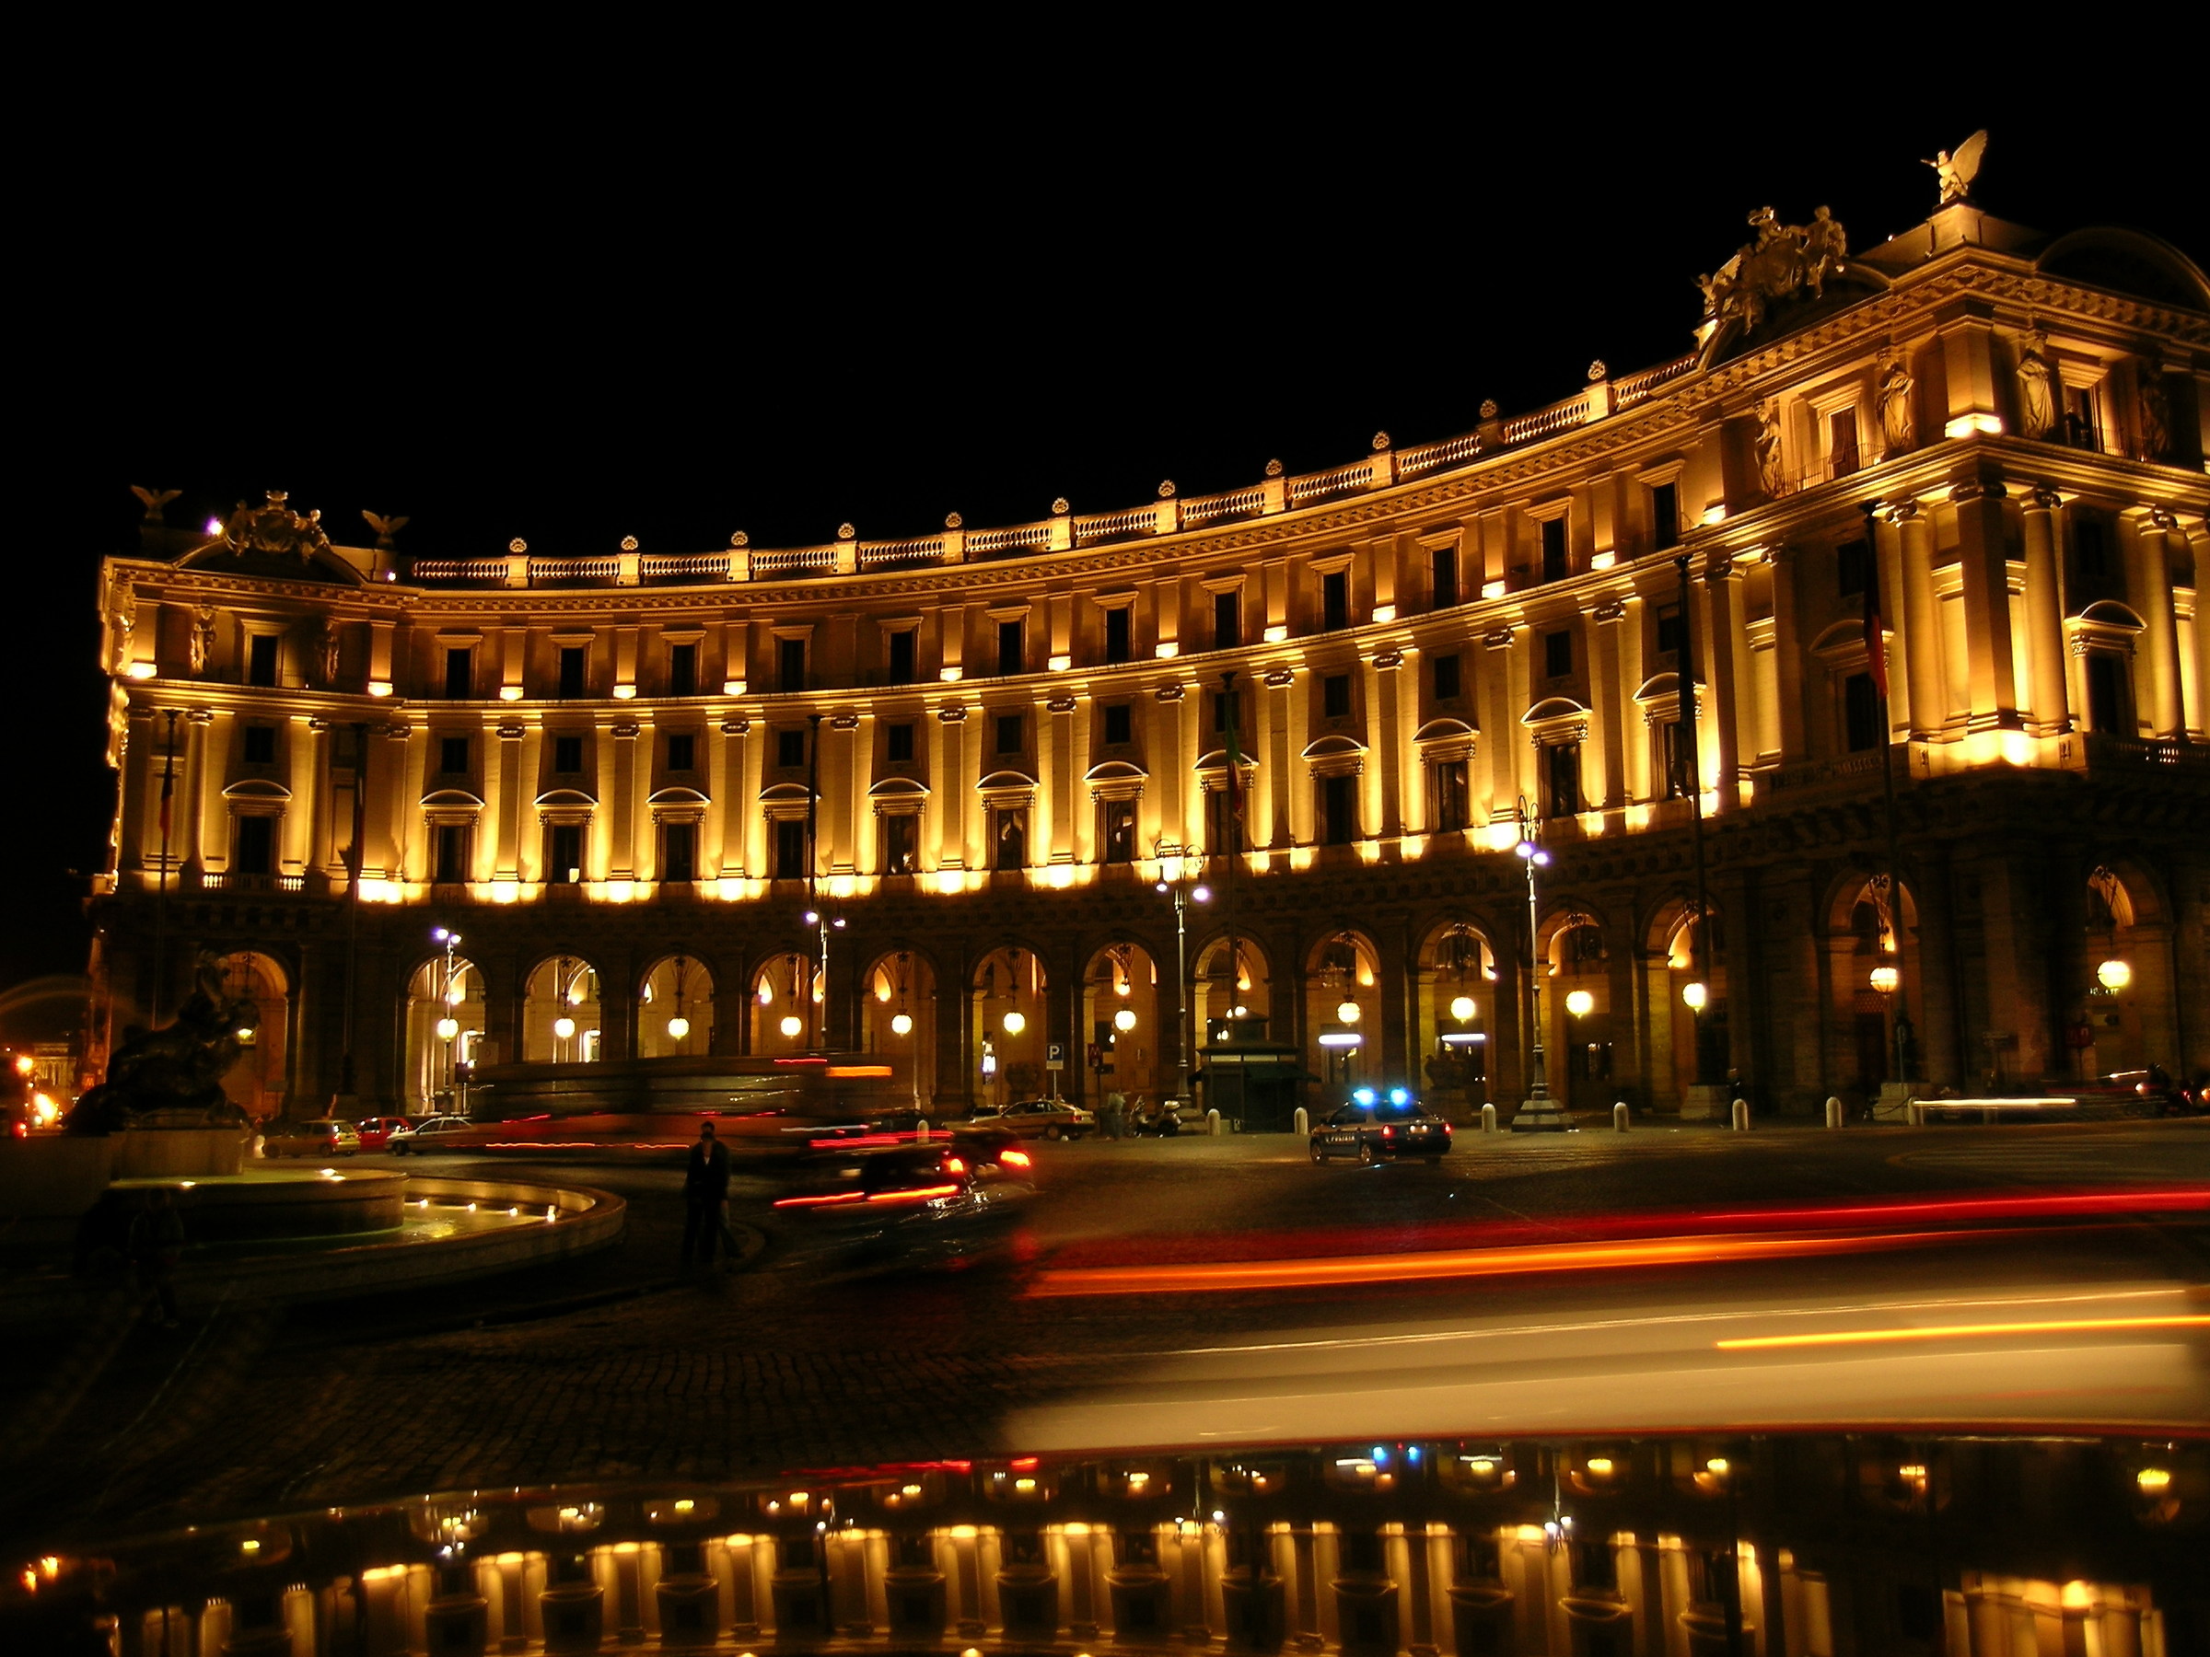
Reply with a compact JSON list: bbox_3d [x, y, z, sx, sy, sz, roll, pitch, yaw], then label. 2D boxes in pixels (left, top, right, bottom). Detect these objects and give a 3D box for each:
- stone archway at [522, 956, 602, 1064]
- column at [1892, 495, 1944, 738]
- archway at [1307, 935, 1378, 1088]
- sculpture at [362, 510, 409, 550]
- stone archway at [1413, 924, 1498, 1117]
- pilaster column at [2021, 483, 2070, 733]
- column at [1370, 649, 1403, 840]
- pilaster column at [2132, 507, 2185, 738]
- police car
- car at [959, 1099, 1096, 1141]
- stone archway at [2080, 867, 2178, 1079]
[{"bbox_3d":[-28.750,11.039,105.278,4.170,8.560,1.300,0,-7,-2],"label":"stone archway"},{"bbox_3d":[27.339,-6.997,66.358,0.950,8.310,1.000,3,-8,-29],"label":"column"},{"bbox_3d":[11.204,8.915,91.121,4.150,8.560,1.300,-7,-9,40],"label":"archway"},{"bbox_3d":[-41.623,-17.290,114.557,2.450,2.174,1.300,4,-8,-30],"label":"sculpture"},{"bbox_3d":[15.468,8.074,84.728,1.100,8.293,4.200,6,-10,-43],"label":"stone archway"},{"bbox_3d":[30.895,-7.122,64.785,1.000,8.400,0.950,2,-8,-23],"label":"pilaster column"},{"bbox_3d":[12.575,-3.712,87.883,1.280,8.491,0.500,-7,-10,43],"label":"column"},{"bbox_3d":[38.920,-7.631,73.200,1.250,8.548,1.150,3,-8,-27],"label":"pilaster column"},{"bbox_3d":[6.299,6.866,45.496,1.760,1.540,4.420,2,-8,-19],"label":"police car"},{"bbox_3d":[-2.681,10.038,68.288,4.450,1.430,1.720,-5,-8,29],"label":"car"},{"bbox_3d":[33.373,5.240,65.234,4.340,8.560,1.300,2,-8,-23],"label":"stone archway"}]

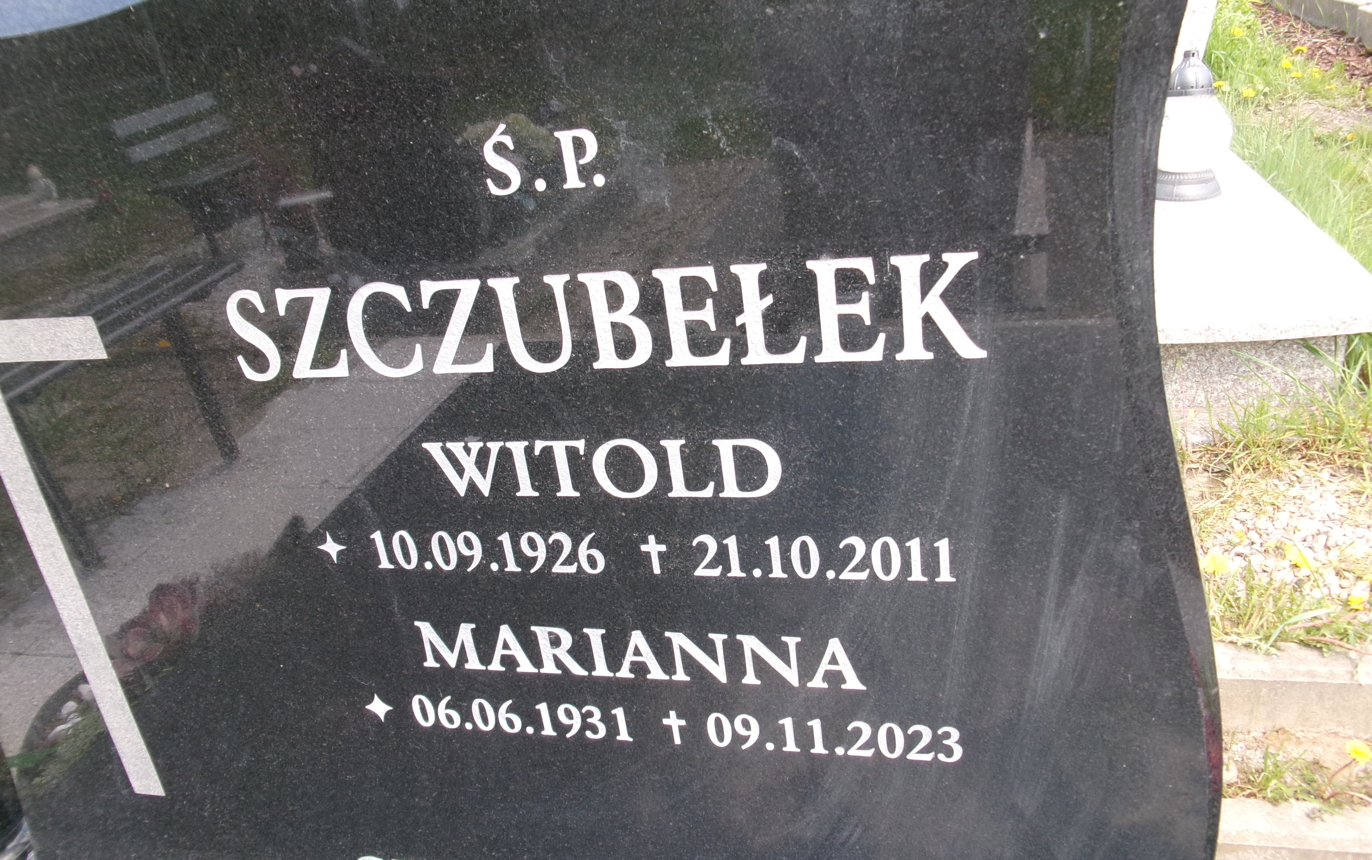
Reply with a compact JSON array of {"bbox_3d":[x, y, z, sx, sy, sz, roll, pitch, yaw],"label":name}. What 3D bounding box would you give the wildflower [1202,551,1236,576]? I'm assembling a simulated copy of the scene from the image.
[{"bbox_3d":[0.609,0.153,1.270,0.038,0.019,0.038,4,27,26],"label":"wildflower"}]

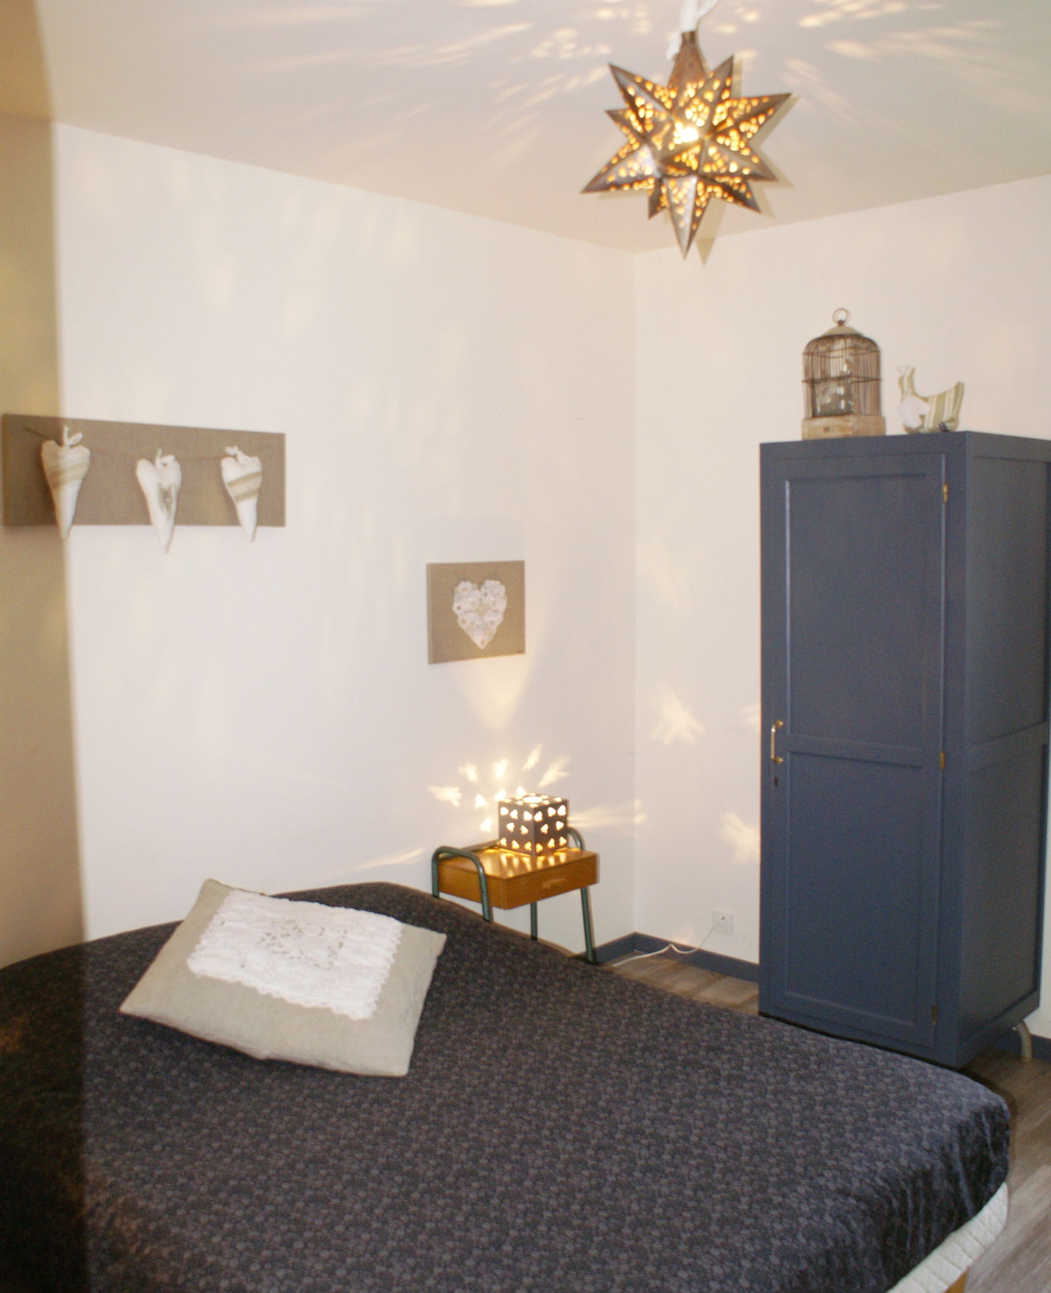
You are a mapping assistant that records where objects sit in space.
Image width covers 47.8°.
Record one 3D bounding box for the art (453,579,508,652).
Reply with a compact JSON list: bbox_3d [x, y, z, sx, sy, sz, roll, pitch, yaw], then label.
[{"bbox_3d":[-0.141,-0.101,3.688,0.018,0.222,0.237,4,8,43],"label":"art"}]

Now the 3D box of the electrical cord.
[{"bbox_3d":[0.476,1.061,4.189,0.335,0.180,0.190,4,8,43],"label":"electrical cord"}]

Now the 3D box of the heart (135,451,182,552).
[{"bbox_3d":[-0.883,-0.349,2.860,0.042,0.243,0.117,4,8,43],"label":"heart"}]

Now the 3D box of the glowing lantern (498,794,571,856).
[{"bbox_3d":[0.022,0.559,3.744,0.147,0.147,0.147,4,8,43],"label":"glowing lantern"}]

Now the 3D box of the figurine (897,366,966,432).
[{"bbox_3d":[1.033,-0.614,3.015,0.162,0.172,0.055,3,7,35],"label":"figurine"}]

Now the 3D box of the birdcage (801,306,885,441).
[{"bbox_3d":[0.881,-0.743,3.283,0.170,0.380,0.170,4,8,43],"label":"birdcage"}]

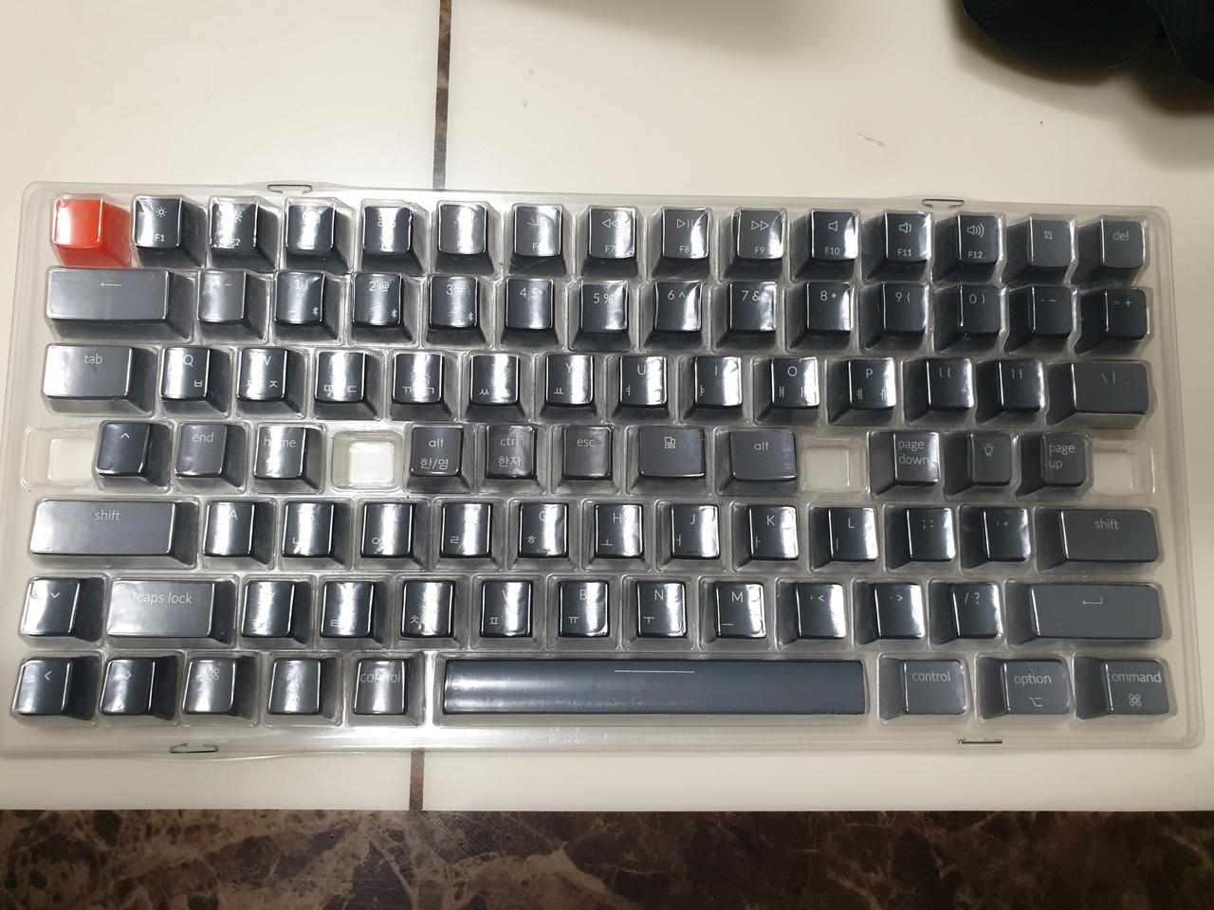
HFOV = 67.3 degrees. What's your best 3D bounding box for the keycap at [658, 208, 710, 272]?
[{"bbox_3d":[0.022,-0.062,0.264,0.018,0.011,0.018,1,82,-3],"label":"keycap"}]

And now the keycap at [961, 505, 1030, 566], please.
[{"bbox_3d":[0.113,0.024,0.261,0.018,0.009,0.018,1,81,-3],"label":"keycap"}]

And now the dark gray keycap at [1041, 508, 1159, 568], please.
[{"bbox_3d":[0.143,0.024,0.263,0.033,0.010,0.018,1,82,-3],"label":"dark gray keycap"}]

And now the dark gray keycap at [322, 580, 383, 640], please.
[{"bbox_3d":[-0.070,0.043,0.249,0.018,0.009,0.018,1,82,-3],"label":"dark gray keycap"}]

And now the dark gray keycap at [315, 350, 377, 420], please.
[{"bbox_3d":[-0.074,-0.020,0.259,0.018,0.010,0.018,1,82,-3],"label":"dark gray keycap"}]

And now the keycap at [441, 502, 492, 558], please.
[{"bbox_3d":[-0.039,0.022,0.254,0.018,0.009,0.018,1,82,-3],"label":"keycap"}]

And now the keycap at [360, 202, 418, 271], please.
[{"bbox_3d":[-0.063,-0.063,0.265,0.018,0.011,0.018,1,81,-3],"label":"keycap"}]

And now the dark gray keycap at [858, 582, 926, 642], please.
[{"bbox_3d":[0.080,0.044,0.254,0.018,0.009,0.018,1,82,-3],"label":"dark gray keycap"}]

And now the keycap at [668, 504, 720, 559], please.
[{"bbox_3d":[0.024,0.023,0.257,0.018,0.009,0.018,1,82,-3],"label":"keycap"}]

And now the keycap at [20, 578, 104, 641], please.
[{"bbox_3d":[-0.147,0.042,0.244,0.018,0.009,0.018,1,82,-3],"label":"keycap"}]

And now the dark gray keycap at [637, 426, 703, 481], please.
[{"bbox_3d":[0.018,0.001,0.256,0.023,0.009,0.018,1,83,-3],"label":"dark gray keycap"}]

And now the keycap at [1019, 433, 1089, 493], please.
[{"bbox_3d":[0.130,0.003,0.264,0.018,0.011,0.018,1,82,-3],"label":"keycap"}]

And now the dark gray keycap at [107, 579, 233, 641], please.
[{"bbox_3d":[-0.119,0.042,0.245,0.032,0.009,0.018,1,82,-3],"label":"dark gray keycap"}]

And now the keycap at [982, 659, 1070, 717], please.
[{"bbox_3d":[0.117,0.065,0.253,0.023,0.009,0.018,1,82,-3],"label":"keycap"}]

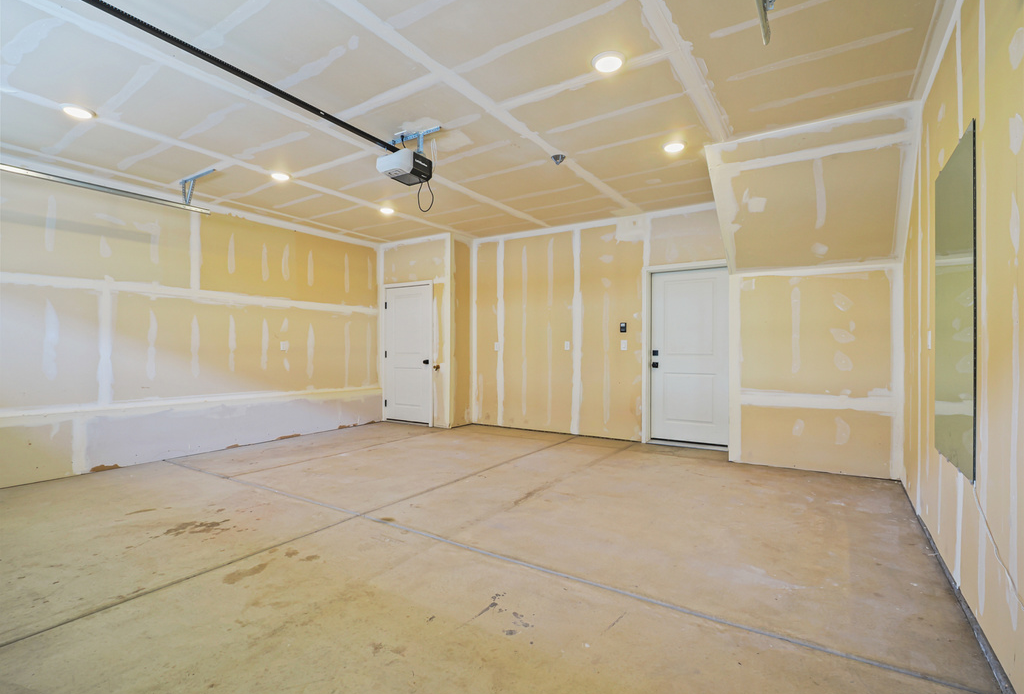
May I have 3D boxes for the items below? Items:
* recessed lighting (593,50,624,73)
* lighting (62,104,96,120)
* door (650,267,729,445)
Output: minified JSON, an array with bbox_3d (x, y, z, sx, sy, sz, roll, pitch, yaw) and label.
[{"bbox_3d":[0.551,-1.625,2.703,0.178,0.024,0.178,0,0,0],"label":"recessed lighting"},{"bbox_3d":[-2.955,-1.605,3.221,0.178,0.024,0.178,0,0,34],"label":"lighting"},{"bbox_3d":[2.083,0.111,5.524,0.880,2.020,0.050,0,0,34],"label":"door"}]

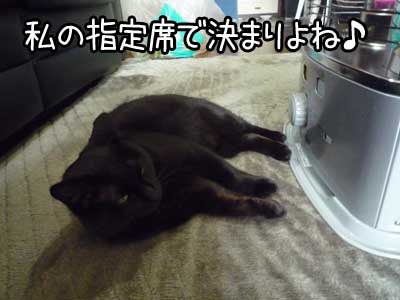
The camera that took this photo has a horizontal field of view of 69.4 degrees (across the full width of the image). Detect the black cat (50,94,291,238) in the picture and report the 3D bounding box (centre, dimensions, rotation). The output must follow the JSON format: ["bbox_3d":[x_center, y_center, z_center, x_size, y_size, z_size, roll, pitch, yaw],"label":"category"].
[{"bbox_3d":[0.005,-0.006,0.530,0.335,0.150,0.410,10,32,17],"label":"black cat"}]

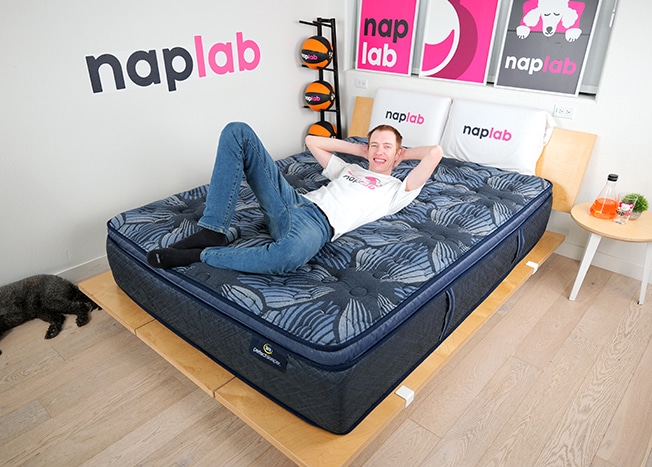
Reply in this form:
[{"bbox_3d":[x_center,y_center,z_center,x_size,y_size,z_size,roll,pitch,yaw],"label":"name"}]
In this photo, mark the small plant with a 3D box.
[{"bbox_3d":[1.668,-0.144,2.509,0.125,0.126,0.125,22,35,37],"label":"small plant"}]

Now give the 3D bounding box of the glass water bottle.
[{"bbox_3d":[1.536,-0.206,2.526,0.133,0.224,0.133,22,35,37],"label":"glass water bottle"}]

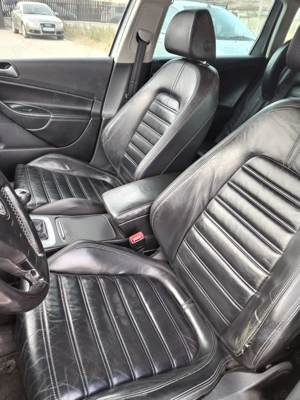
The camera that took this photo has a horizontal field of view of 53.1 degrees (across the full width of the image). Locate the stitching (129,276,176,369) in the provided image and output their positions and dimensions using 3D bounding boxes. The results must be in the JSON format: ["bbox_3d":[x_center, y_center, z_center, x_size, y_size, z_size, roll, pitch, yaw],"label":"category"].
[{"bbox_3d":[-0.001,0.362,0.931,0.016,0.015,0.343,2,28,-29],"label":"stitching"}]

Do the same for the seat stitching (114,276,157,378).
[{"bbox_3d":[-0.053,0.355,0.900,0.016,0.015,0.353,2,28,-29],"label":"seat stitching"}]

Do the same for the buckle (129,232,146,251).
[{"bbox_3d":[-0.042,0.158,1.102,0.045,0.070,0.030,-23,38,-13],"label":"buckle"}]

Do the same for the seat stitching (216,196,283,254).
[{"bbox_3d":[0.277,0.063,0.872,0.016,0.015,0.297,19,20,-35],"label":"seat stitching"}]

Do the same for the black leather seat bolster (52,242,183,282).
[{"bbox_3d":[-0.123,0.205,1.036,0.450,0.115,0.110,7,26,-31],"label":"black leather seat bolster"}]

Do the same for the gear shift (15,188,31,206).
[{"bbox_3d":[-0.404,-0.006,0.955,0.050,0.068,0.048,-3,31,-26],"label":"gear shift"}]

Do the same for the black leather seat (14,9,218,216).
[{"bbox_3d":[-0.174,-0.320,1.344,0.870,0.920,0.530,-11,34,-21],"label":"black leather seat"}]

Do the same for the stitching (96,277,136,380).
[{"bbox_3d":[-0.104,0.349,0.871,0.016,0.015,0.358,2,28,-29],"label":"stitching"}]

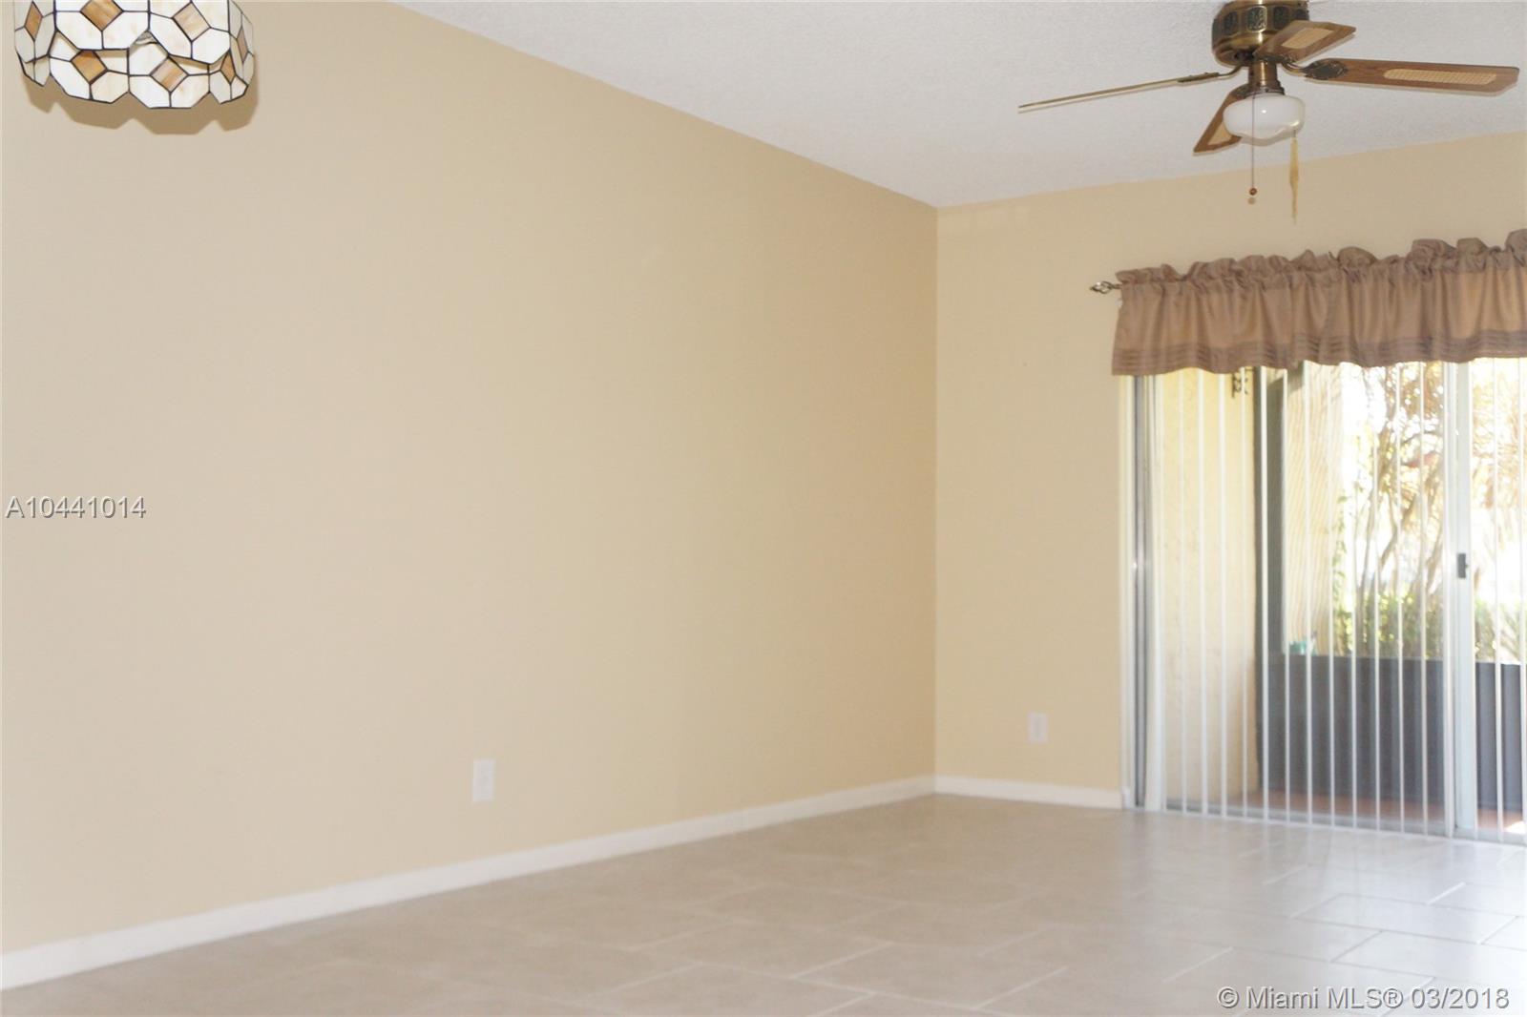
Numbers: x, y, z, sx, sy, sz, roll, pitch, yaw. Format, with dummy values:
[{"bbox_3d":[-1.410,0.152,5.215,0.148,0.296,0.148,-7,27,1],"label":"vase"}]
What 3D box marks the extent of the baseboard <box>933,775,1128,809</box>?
[{"bbox_3d":[1.070,1.160,6.399,0.840,0.076,0.014,-2,-3,37],"label":"baseboard"}]

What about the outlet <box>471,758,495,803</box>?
[{"bbox_3d":[-0.808,0.790,4.559,0.010,0.119,0.077,-2,-3,37],"label":"outlet"}]

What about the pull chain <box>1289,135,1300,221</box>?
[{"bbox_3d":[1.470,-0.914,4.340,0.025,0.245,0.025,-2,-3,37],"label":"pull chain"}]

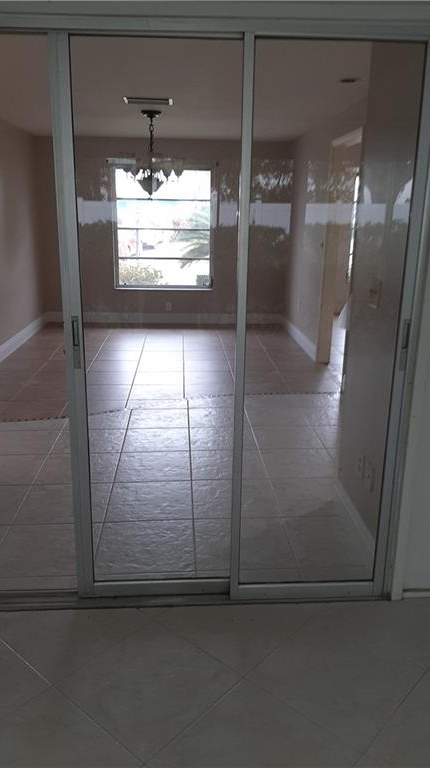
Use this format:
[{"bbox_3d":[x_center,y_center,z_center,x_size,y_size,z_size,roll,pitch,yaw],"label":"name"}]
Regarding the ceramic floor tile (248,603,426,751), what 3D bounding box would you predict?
[{"bbox_3d":[0.414,1.001,1.987,0.453,0.012,0.453,14,21,40],"label":"ceramic floor tile"}]

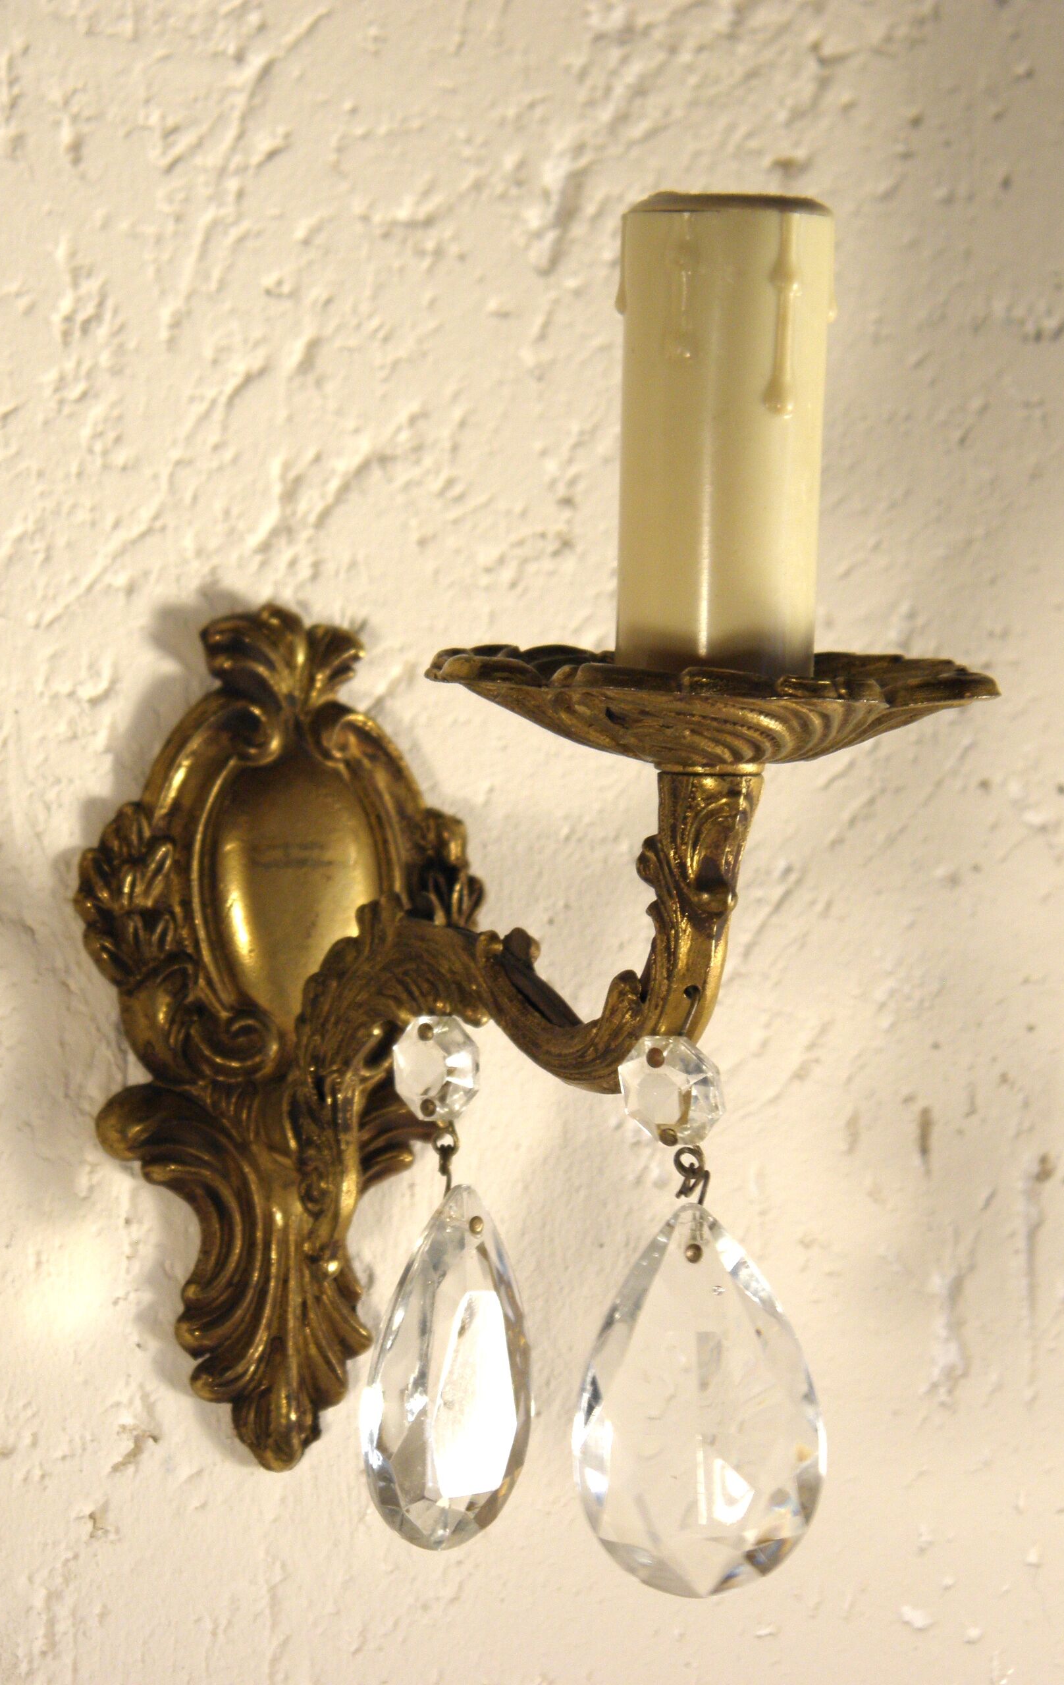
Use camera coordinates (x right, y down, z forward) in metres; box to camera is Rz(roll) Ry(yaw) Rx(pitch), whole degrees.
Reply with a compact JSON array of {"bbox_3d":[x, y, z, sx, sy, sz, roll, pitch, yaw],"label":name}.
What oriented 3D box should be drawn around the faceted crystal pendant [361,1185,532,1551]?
[{"bbox_3d":[-0.011,0.070,0.579,0.032,0.050,0.013,-4,10,-44],"label":"faceted crystal pendant"}]

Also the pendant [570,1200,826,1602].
[{"bbox_3d":[0.021,0.070,0.540,0.032,0.050,0.013,-1,8,1],"label":"pendant"}]

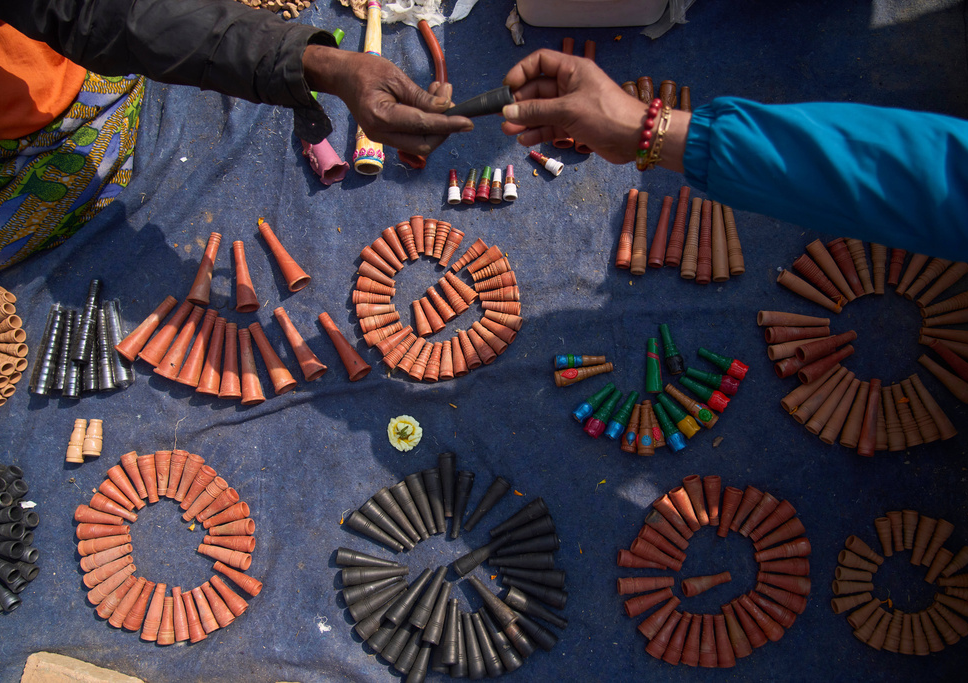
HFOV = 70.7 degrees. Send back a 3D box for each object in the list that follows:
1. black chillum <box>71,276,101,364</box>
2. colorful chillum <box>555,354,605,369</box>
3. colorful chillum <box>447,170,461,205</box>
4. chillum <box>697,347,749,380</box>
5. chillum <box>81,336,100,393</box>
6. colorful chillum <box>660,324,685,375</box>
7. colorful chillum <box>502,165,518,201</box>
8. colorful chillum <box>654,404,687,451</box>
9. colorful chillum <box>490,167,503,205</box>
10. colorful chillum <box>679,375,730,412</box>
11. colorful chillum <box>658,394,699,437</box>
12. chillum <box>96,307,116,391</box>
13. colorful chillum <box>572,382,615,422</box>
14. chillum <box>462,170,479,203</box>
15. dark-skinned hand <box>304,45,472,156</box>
[{"bbox_3d":[-0.563,-0.030,0.971,0.024,0.024,0.119,3,77,1],"label":"black chillum"},{"bbox_3d":[0.139,0.027,0.983,0.072,0.018,0.018,-3,80,-4],"label":"colorful chillum"},{"bbox_3d":[-0.045,-0.234,1.029,0.019,0.019,0.053,-3,75,0],"label":"colorful chillum"},{"bbox_3d":[0.352,0.030,1.009,0.073,0.024,0.024,27,86,12],"label":"chillum"},{"bbox_3d":[-0.563,0.015,0.980,0.022,0.022,0.110,-5,80,-1],"label":"chillum"},{"bbox_3d":[0.268,0.011,0.984,0.024,0.024,0.072,-10,75,-2],"label":"colorful chillum"},{"bbox_3d":[0.042,-0.250,1.066,0.022,0.022,0.055,-1,78,4],"label":"colorful chillum"},{"bbox_3d":[0.262,0.120,0.963,0.023,0.023,0.070,-26,80,-4],"label":"colorful chillum"},{"bbox_3d":[0.020,-0.234,1.021,0.018,0.018,0.051,3,78,1],"label":"colorful chillum"},{"bbox_3d":[0.314,0.073,0.974,0.072,0.022,0.022,31,81,10],"label":"colorful chillum"},{"bbox_3d":[0.274,0.103,0.966,0.023,0.023,0.071,-40,81,-6],"label":"colorful chillum"},{"bbox_3d":[-0.545,0.011,0.980,0.023,0.023,0.119,-9,80,-1],"label":"chillum"},{"bbox_3d":[0.159,0.086,0.972,0.070,0.022,0.022,-41,82,-11],"label":"colorful chillum"},{"bbox_3d":[-0.018,-0.234,1.029,0.019,0.019,0.053,7,75,1],"label":"chillum"},{"bbox_3d":[-0.106,-0.254,0.745,0.185,0.090,0.085,19,81,3],"label":"dark-skinned hand"}]

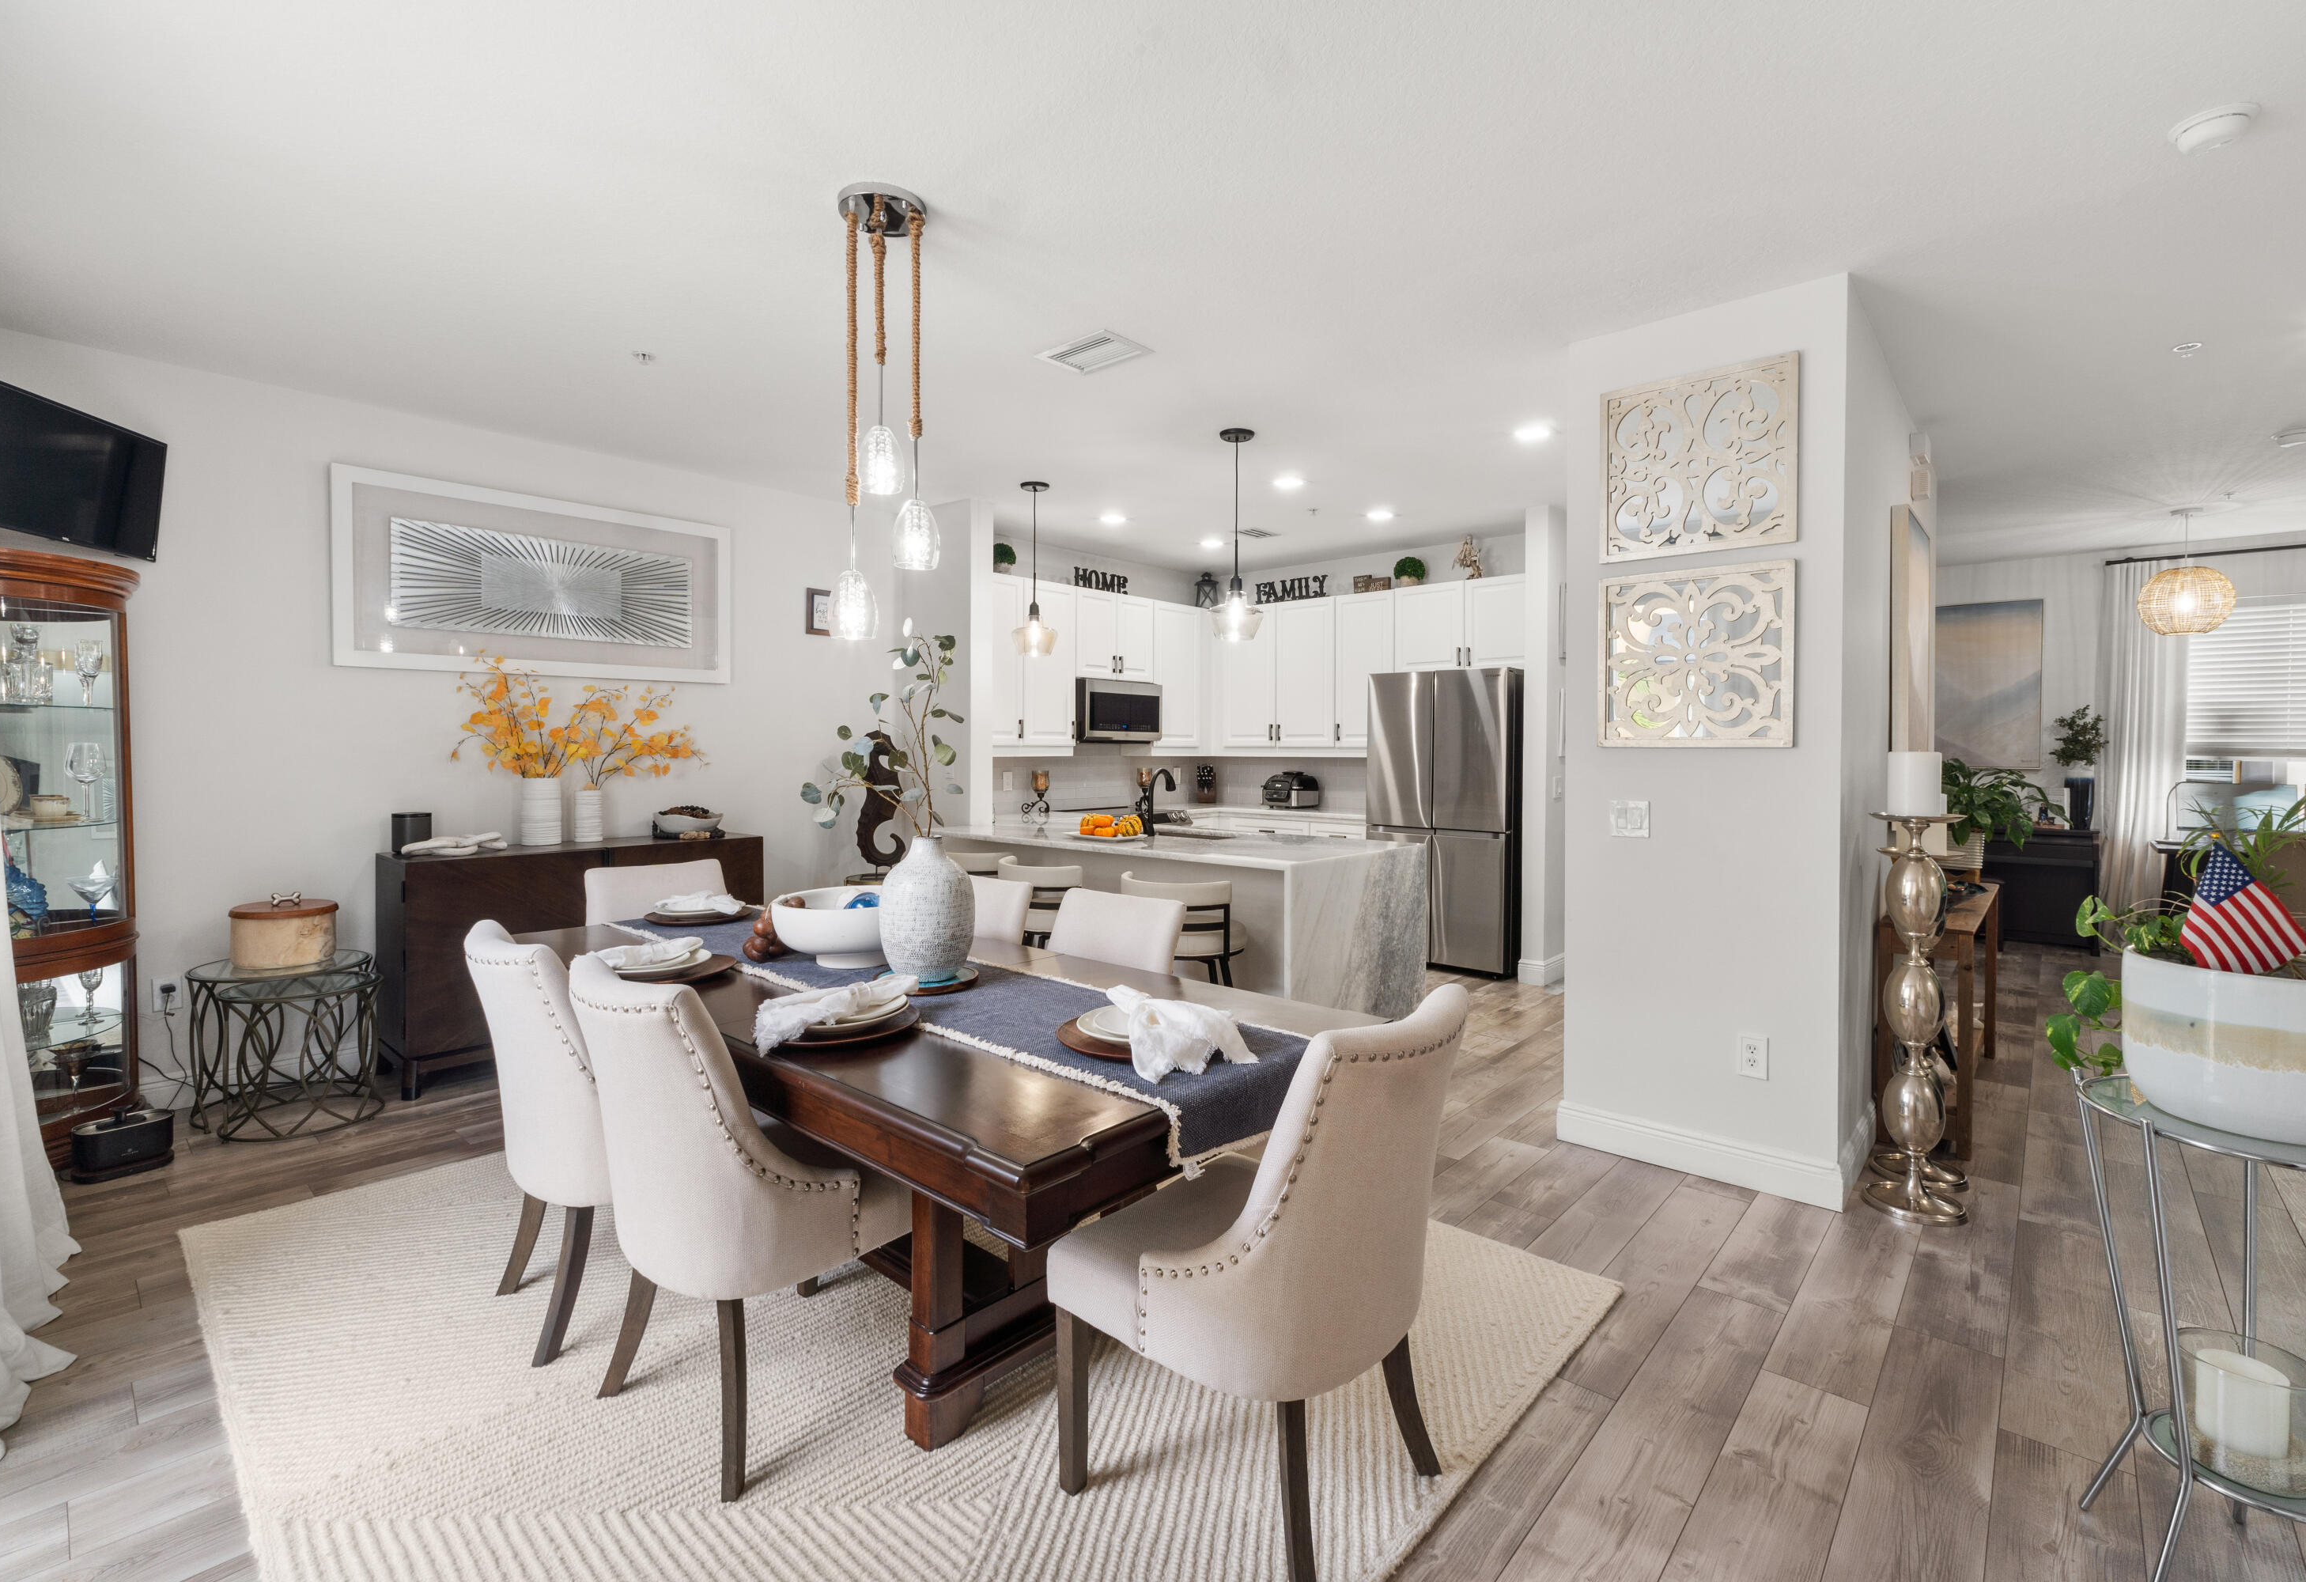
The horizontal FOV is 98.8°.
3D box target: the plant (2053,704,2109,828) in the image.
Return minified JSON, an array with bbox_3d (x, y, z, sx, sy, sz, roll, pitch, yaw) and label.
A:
[{"bbox_3d":[6.320,-0.154,6.735,0.310,0.840,0.300,2,3,42],"label":"plant"}]

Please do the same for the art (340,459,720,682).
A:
[{"bbox_3d":[-2.628,-0.896,4.377,0.040,0.770,1.555,2,4,41],"label":"art"}]

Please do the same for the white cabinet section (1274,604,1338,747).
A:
[{"bbox_3d":[1.209,-0.834,7.186,0.505,1.043,0.340,2,3,42],"label":"white cabinet section"}]

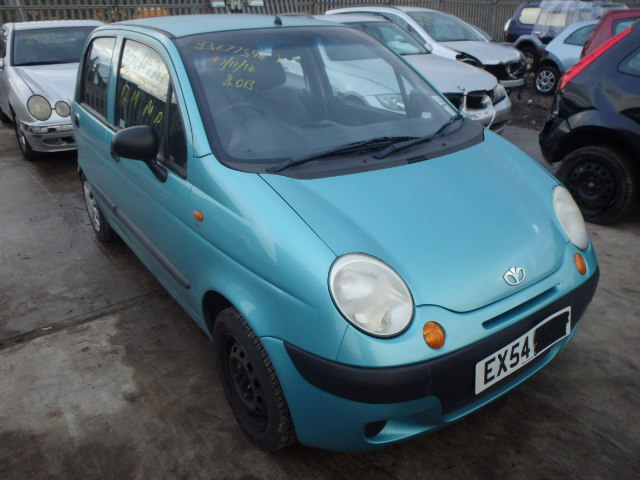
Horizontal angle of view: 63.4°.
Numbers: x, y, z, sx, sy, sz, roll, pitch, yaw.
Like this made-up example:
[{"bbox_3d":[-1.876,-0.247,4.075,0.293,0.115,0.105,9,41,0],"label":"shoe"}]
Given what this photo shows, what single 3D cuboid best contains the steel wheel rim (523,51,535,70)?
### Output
[{"bbox_3d":[4.850,-4.195,12.100,0.170,0.430,0.430,-17,28,-31],"label":"steel wheel rim"}]

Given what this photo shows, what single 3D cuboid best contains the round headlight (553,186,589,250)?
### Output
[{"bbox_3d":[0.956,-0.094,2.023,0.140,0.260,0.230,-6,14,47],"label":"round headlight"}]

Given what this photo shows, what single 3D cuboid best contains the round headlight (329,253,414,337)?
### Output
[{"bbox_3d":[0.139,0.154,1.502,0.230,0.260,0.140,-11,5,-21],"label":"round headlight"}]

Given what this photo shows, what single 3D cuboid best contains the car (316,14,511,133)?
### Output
[{"bbox_3d":[0.332,-2.197,6.915,1.800,1.420,4.500,-15,27,-28],"label":"car"}]

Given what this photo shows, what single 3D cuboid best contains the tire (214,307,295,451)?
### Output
[{"bbox_3d":[-0.216,0.493,1.918,0.150,0.530,0.530,-17,28,-31],"label":"tire"}]

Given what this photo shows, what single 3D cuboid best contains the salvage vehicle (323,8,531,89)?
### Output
[{"bbox_3d":[1.564,-3.271,9.154,1.770,1.490,4.250,-21,31,-38],"label":"salvage vehicle"}]

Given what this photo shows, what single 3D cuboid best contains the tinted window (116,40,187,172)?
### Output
[{"bbox_3d":[-0.723,-0.611,2.221,0.050,0.460,1.000,3,16,-38],"label":"tinted window"}]

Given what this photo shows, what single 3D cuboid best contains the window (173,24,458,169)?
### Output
[{"bbox_3d":[-0.011,-0.717,2.283,1.250,0.100,0.880,-17,59,-31],"label":"window"}]

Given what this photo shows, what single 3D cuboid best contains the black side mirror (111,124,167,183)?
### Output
[{"bbox_3d":[-0.686,-0.312,1.950,0.210,0.240,0.150,-17,28,-31],"label":"black side mirror"}]

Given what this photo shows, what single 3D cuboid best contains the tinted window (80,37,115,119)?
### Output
[{"bbox_3d":[-1.251,-0.930,2.917,0.050,0.420,0.660,3,16,-38],"label":"tinted window"}]

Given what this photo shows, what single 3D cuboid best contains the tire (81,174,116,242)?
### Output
[{"bbox_3d":[-1.551,-0.252,3.690,0.150,0.530,0.530,-17,28,-31],"label":"tire"}]

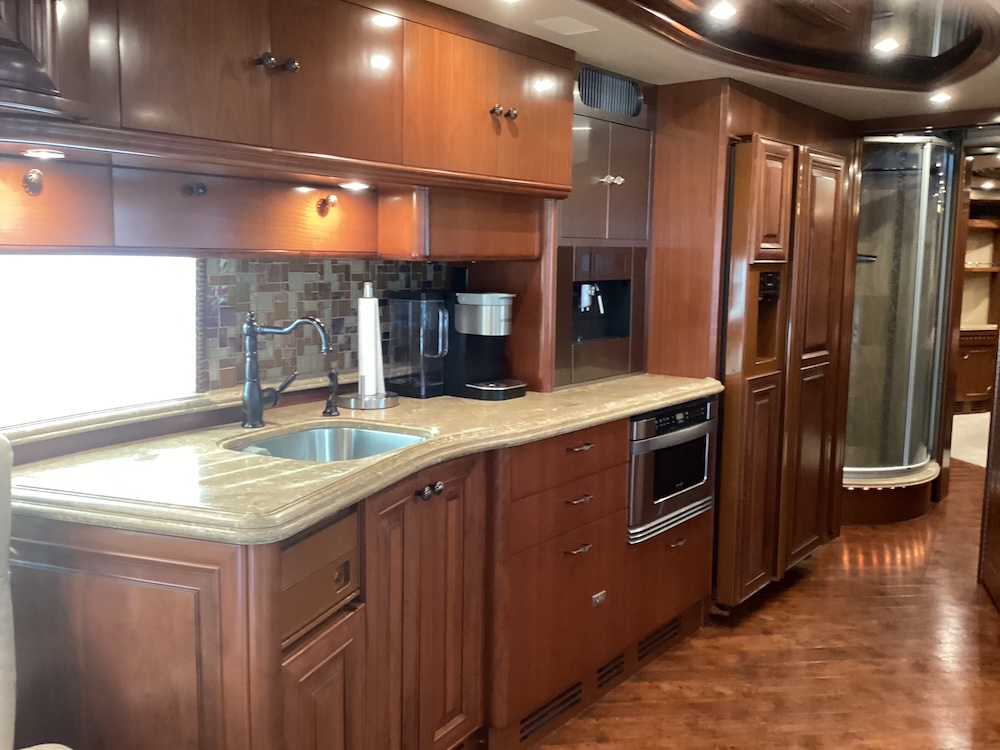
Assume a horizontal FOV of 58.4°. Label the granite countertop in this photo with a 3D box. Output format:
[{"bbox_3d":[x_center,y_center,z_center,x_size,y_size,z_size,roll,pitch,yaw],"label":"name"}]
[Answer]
[{"bbox_3d":[-0.117,0.135,2.485,0.920,0.062,2.390,5,8,38],"label":"granite countertop"}]

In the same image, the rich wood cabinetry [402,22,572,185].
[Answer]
[{"bbox_3d":[-0.151,-0.757,2.664,0.375,0.355,0.755,5,8,38],"label":"rich wood cabinetry"}]

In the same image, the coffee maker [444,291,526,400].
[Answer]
[{"bbox_3d":[-0.085,-0.100,2.828,0.320,0.325,0.175,5,8,38],"label":"coffee maker"}]

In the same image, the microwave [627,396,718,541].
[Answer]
[{"bbox_3d":[0.412,0.288,3.147,0.510,0.398,0.612,5,8,38],"label":"microwave"}]

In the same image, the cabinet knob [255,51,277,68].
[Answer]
[{"bbox_3d":[-0.499,-0.666,1.895,0.035,0.032,0.032,5,8,38],"label":"cabinet knob"}]

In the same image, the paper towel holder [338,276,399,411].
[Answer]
[{"bbox_3d":[-0.390,-0.090,2.595,0.185,0.359,0.185,0,7,0],"label":"paper towel holder"}]

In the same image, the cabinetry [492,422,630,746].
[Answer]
[{"bbox_3d":[-0.028,0.563,2.730,0.588,0.852,0.635,5,8,38],"label":"cabinetry"}]

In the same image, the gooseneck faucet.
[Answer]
[{"bbox_3d":[-0.508,-0.016,2.268,0.280,0.286,0.170,3,7,26],"label":"gooseneck faucet"}]

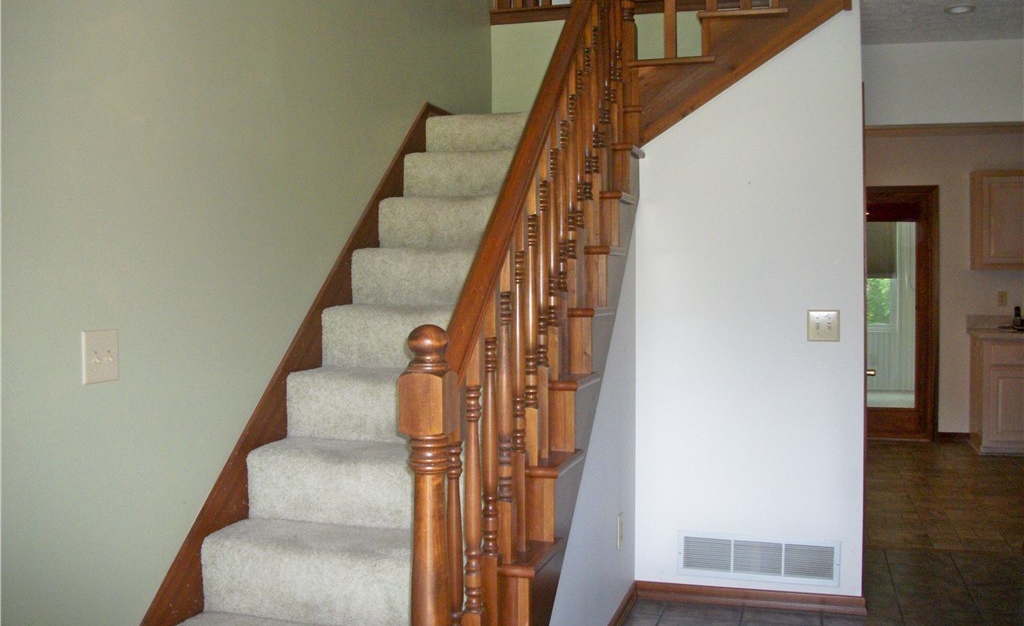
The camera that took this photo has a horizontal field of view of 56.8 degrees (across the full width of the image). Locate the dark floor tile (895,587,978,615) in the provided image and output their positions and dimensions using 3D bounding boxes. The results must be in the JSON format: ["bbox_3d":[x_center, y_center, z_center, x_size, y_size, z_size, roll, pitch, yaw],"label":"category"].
[{"bbox_3d":[1.706,1.155,3.785,0.297,0.010,0.295,0,2,17],"label":"dark floor tile"}]

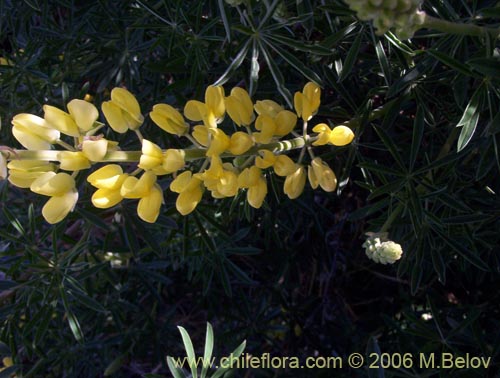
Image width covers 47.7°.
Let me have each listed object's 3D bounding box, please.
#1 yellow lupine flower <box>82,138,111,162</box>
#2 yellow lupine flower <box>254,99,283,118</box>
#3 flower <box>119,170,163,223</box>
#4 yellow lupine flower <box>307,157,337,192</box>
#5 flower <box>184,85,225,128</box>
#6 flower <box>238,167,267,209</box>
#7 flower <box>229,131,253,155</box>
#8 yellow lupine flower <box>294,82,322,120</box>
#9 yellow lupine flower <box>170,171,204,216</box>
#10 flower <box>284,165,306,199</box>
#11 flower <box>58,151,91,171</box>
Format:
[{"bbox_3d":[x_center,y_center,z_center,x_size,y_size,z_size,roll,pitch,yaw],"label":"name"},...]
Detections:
[{"bbox_3d":[-0.057,-0.014,0.210,0.010,0.009,0.011,0,-6,-6],"label":"yellow lupine flower"},{"bbox_3d":[0.008,-0.034,0.236,0.011,0.009,0.006,35,84,12],"label":"yellow lupine flower"},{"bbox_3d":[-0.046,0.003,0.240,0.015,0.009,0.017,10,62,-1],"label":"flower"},{"bbox_3d":[0.034,-0.007,0.270,0.011,0.009,0.012,-15,66,-4],"label":"yellow lupine flower"},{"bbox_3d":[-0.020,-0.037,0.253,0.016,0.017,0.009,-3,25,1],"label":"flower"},{"bbox_3d":[0.001,-0.001,0.224,0.010,0.009,0.017,17,44,-26],"label":"flower"},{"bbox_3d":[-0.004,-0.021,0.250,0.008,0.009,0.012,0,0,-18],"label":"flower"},{"bbox_3d":[0.027,-0.042,0.271,0.010,0.015,0.009,5,24,-2],"label":"yellow lupine flower"},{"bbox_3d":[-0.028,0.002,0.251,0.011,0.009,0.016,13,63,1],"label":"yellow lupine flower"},{"bbox_3d":[0.022,-0.004,0.270,0.008,0.009,0.013,9,66,1],"label":"flower"},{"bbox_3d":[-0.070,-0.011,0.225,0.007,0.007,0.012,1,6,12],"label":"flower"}]

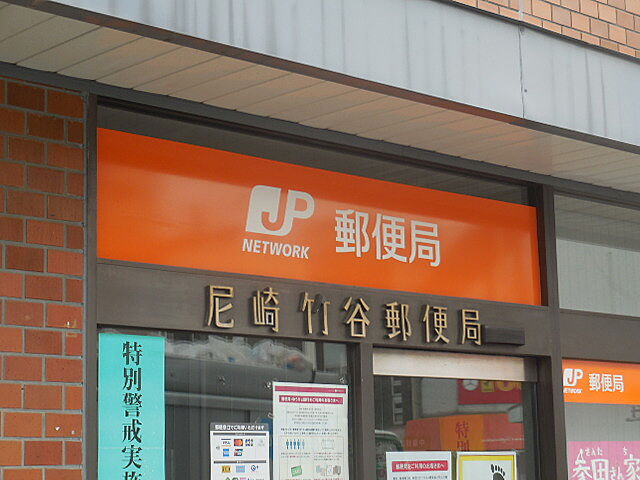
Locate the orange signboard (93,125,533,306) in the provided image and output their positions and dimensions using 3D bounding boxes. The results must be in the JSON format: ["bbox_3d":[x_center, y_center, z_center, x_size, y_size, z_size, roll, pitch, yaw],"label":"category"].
[{"bbox_3d":[0.076,-0.032,4.165,1.879,0.366,0.050,8,-15,-40],"label":"orange signboard"}]

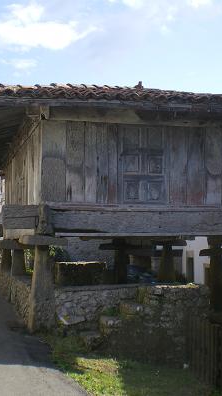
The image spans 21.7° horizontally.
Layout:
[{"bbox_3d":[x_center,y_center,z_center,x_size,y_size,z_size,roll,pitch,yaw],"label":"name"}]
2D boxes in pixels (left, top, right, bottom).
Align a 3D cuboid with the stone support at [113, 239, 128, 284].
[{"bbox_3d":[0.229,1.546,14.000,0.340,1.150,0.340,1,-5,-16],"label":"stone support"}]

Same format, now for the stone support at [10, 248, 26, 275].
[{"bbox_3d":[-2.150,1.491,13.400,0.310,0.670,0.310,1,-5,-16],"label":"stone support"}]

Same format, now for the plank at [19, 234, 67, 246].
[{"bbox_3d":[-1.247,0.791,10.790,0.860,0.210,0.860,1,-3,-14],"label":"plank"}]

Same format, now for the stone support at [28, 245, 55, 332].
[{"bbox_3d":[-1.433,1.866,11.950,0.531,1.814,0.531,1,-4,-12],"label":"stone support"}]

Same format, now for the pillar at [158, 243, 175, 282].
[{"bbox_3d":[1.590,1.876,16.600,0.480,1.200,0.480,1,-5,-16],"label":"pillar"}]

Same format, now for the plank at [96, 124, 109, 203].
[{"bbox_3d":[-0.169,-0.656,11.108,0.235,1.526,0.060,1,-3,-14],"label":"plank"}]

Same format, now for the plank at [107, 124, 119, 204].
[{"bbox_3d":[0.036,-0.644,11.158,0.208,1.543,0.060,1,-3,-14],"label":"plank"}]

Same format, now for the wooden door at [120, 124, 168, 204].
[{"bbox_3d":[0.628,-0.638,11.313,0.995,1.572,0.080,1,-3,-14],"label":"wooden door"}]

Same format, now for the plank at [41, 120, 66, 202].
[{"bbox_3d":[-1.074,-0.680,10.887,0.452,1.533,0.060,1,-3,-14],"label":"plank"}]

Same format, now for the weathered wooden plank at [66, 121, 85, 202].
[{"bbox_3d":[-0.665,-0.660,10.762,0.359,1.523,0.060,1,-5,-16],"label":"weathered wooden plank"}]

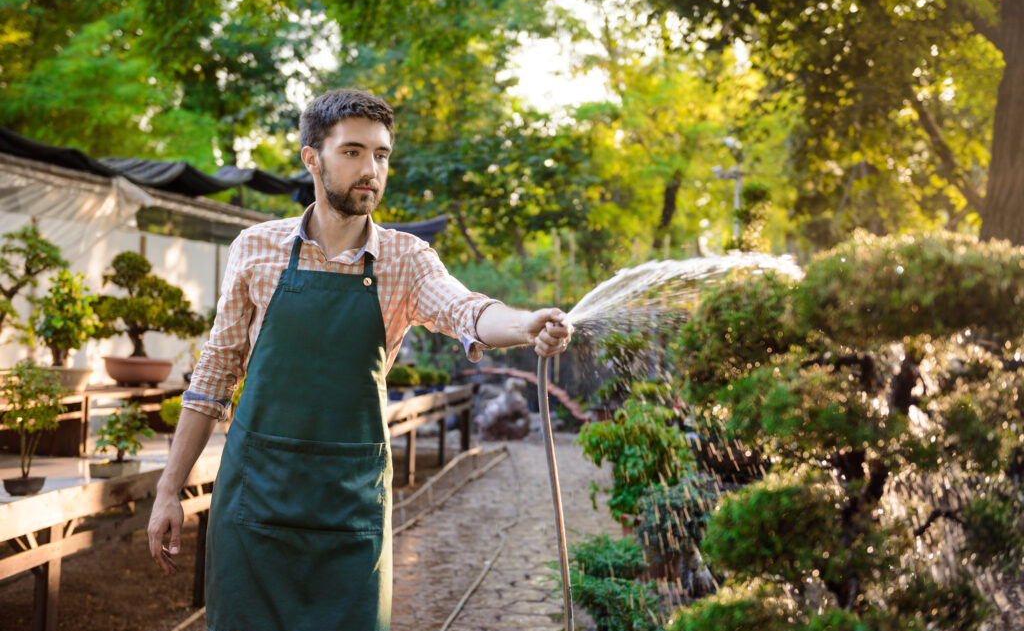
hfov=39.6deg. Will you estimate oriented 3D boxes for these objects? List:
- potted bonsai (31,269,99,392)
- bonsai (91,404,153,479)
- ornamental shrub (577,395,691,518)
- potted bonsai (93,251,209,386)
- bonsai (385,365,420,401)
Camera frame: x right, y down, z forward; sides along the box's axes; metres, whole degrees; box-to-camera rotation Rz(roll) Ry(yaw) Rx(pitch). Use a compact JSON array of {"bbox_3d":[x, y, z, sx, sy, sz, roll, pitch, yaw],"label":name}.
[{"bbox_3d":[-2.124,0.071,6.750,0.320,0.585,0.300,1,-1,-7],"label":"potted bonsai"},{"bbox_3d":[-1.591,0.508,5.780,0.255,0.305,0.210,1,-1,-7],"label":"bonsai"},{"bbox_3d":[0.685,0.799,7.950,0.640,0.660,0.560,1,-1,-7],"label":"ornamental shrub"},{"bbox_3d":[-1.868,0.016,7.350,0.600,0.700,0.460,1,-1,-7],"label":"potted bonsai"},{"bbox_3d":[-0.932,0.570,12.100,0.300,0.305,0.300,1,-1,-7],"label":"bonsai"}]

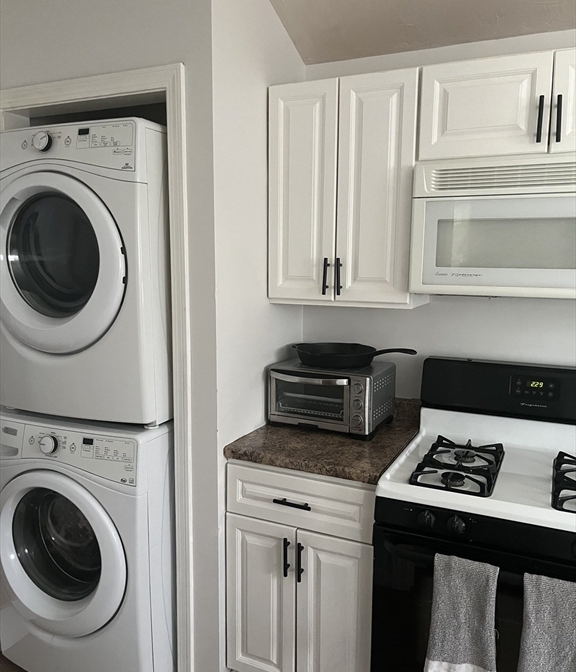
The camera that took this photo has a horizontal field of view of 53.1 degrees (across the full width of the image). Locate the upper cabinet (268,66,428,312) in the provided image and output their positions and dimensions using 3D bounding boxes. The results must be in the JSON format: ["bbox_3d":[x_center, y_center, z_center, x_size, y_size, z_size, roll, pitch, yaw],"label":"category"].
[{"bbox_3d":[0.234,-0.501,2.106,0.530,0.769,0.328,4,9,25],"label":"upper cabinet"}]

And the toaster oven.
[{"bbox_3d":[0.171,0.225,2.212,0.403,0.226,0.318,4,9,25],"label":"toaster oven"}]

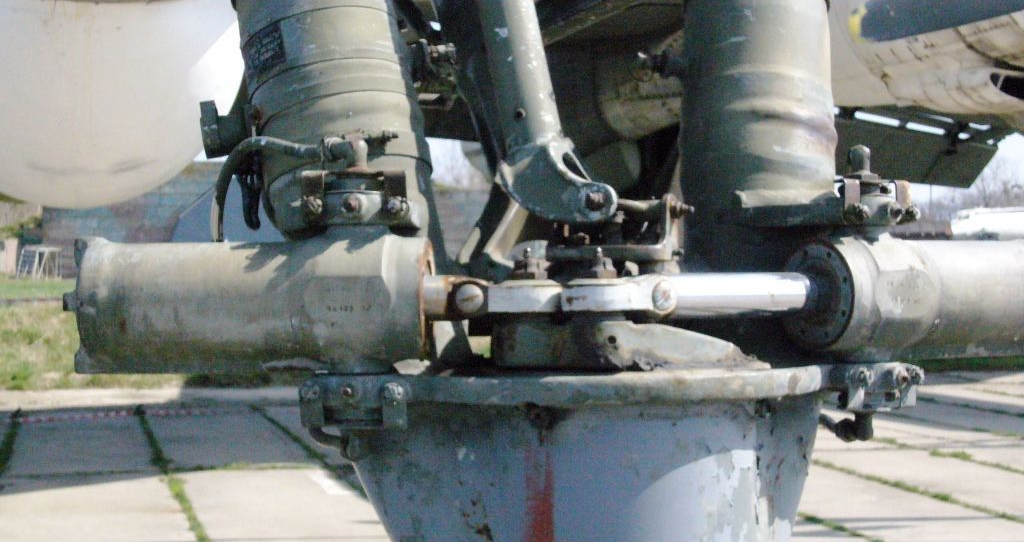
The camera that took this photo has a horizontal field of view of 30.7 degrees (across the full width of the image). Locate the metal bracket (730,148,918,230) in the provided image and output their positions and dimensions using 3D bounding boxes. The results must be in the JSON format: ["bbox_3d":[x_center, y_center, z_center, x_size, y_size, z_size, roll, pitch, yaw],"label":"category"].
[{"bbox_3d":[0.403,-0.107,2.380,0.140,0.100,0.180,-1,1,-33],"label":"metal bracket"}]

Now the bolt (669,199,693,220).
[{"bbox_3d":[0.212,-0.078,2.330,0.033,0.021,0.021,20,0,-9],"label":"bolt"}]

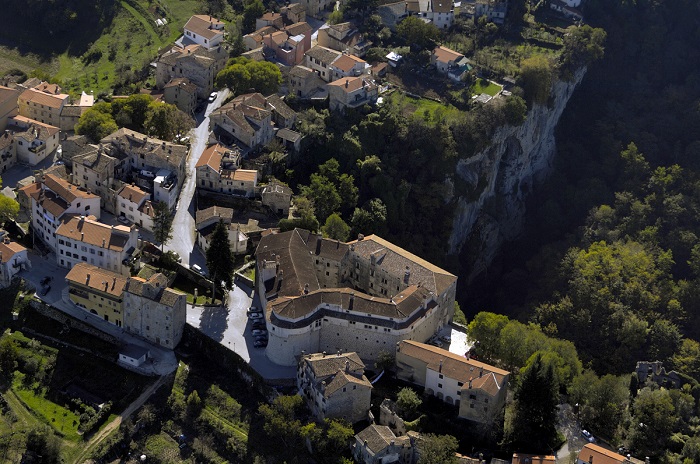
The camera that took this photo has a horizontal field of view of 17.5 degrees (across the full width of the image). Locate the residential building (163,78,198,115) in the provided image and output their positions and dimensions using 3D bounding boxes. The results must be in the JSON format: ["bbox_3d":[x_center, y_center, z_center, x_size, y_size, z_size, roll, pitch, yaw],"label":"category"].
[{"bbox_3d":[-57.710,-46.550,772.030,10.000,10.000,7.000,10,37,8],"label":"residential building"}]

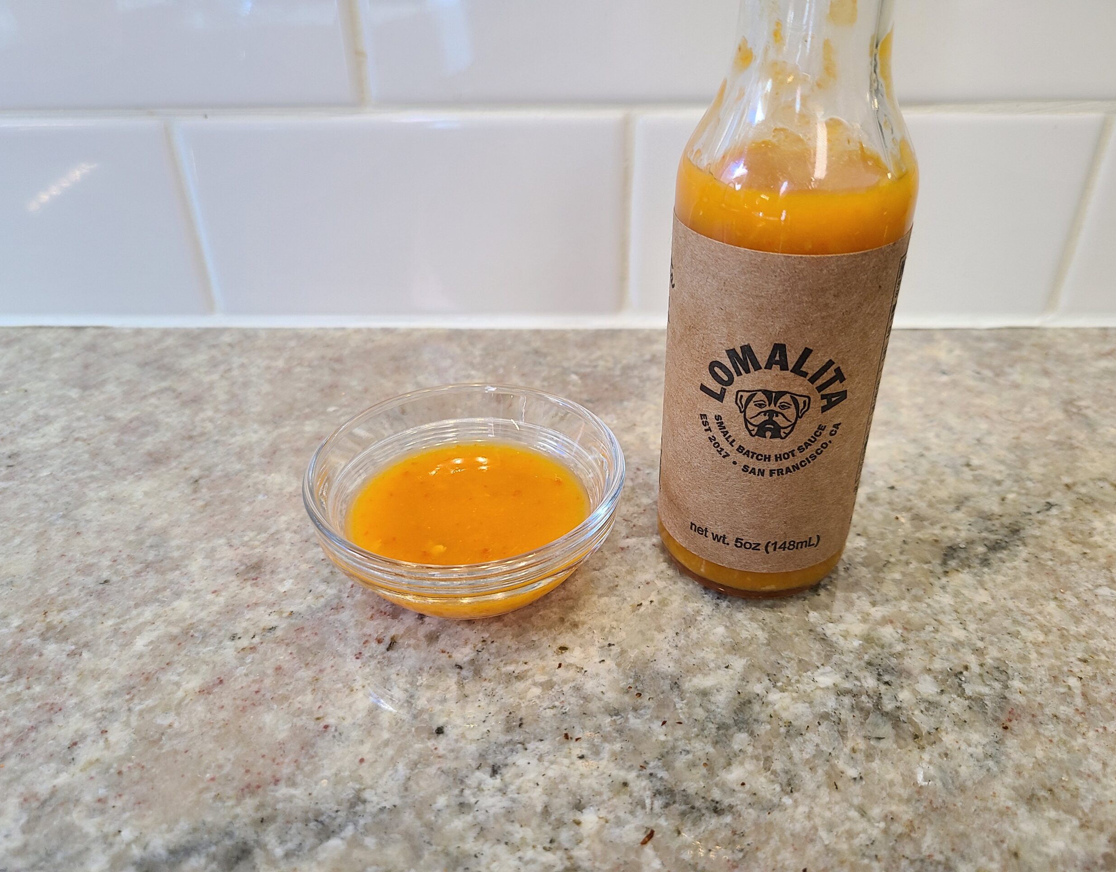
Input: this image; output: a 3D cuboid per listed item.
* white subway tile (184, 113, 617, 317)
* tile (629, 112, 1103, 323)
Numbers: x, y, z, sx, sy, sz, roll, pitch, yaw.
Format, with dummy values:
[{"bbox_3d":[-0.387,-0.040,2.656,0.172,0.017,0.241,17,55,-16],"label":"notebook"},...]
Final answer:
[{"bbox_3d":[-0.053,-0.078,0.313,0.152,0.074,0.008,0,31,2],"label":"white subway tile"},{"bbox_3d":[0.102,-0.077,0.308,0.152,0.074,0.008,0,31,2],"label":"tile"}]

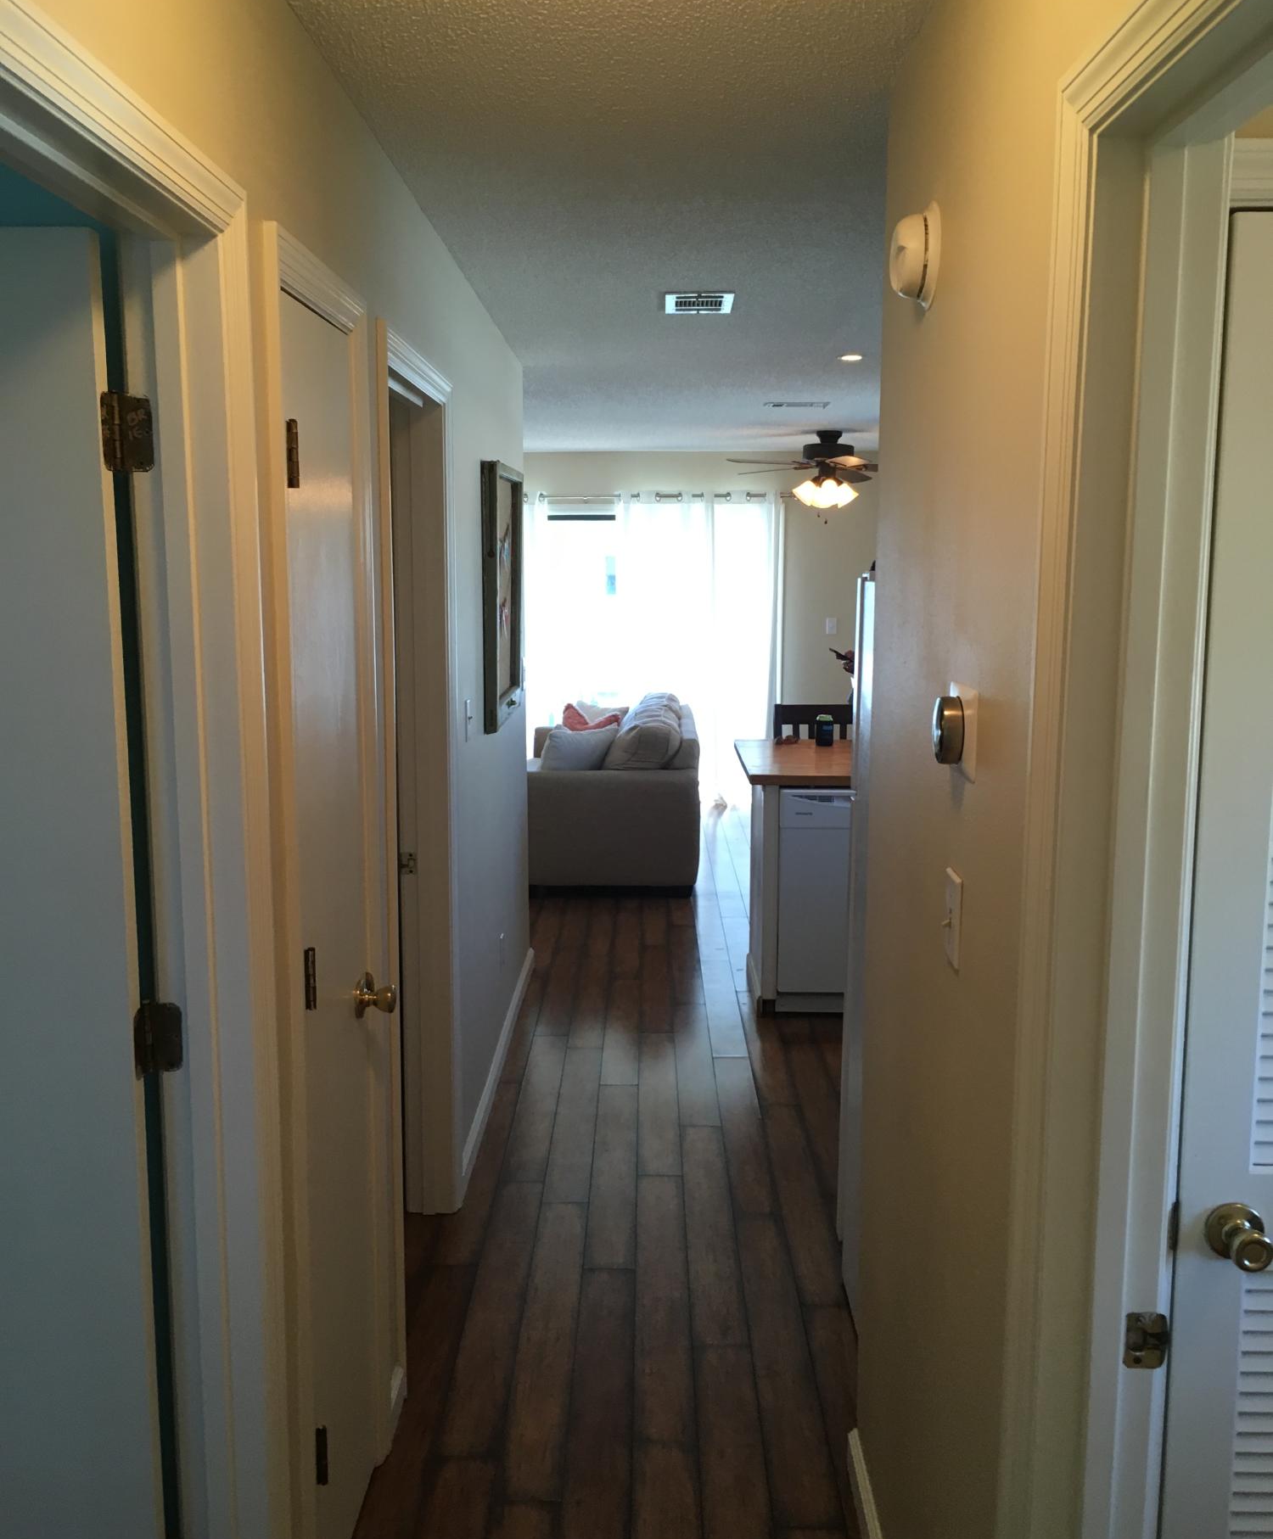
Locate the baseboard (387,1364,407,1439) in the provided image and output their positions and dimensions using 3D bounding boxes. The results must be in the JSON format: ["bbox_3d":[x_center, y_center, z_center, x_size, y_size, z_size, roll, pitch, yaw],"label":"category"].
[{"bbox_3d":[-0.470,1.241,2.804,0.015,0.090,0.150,0,9,0],"label":"baseboard"}]

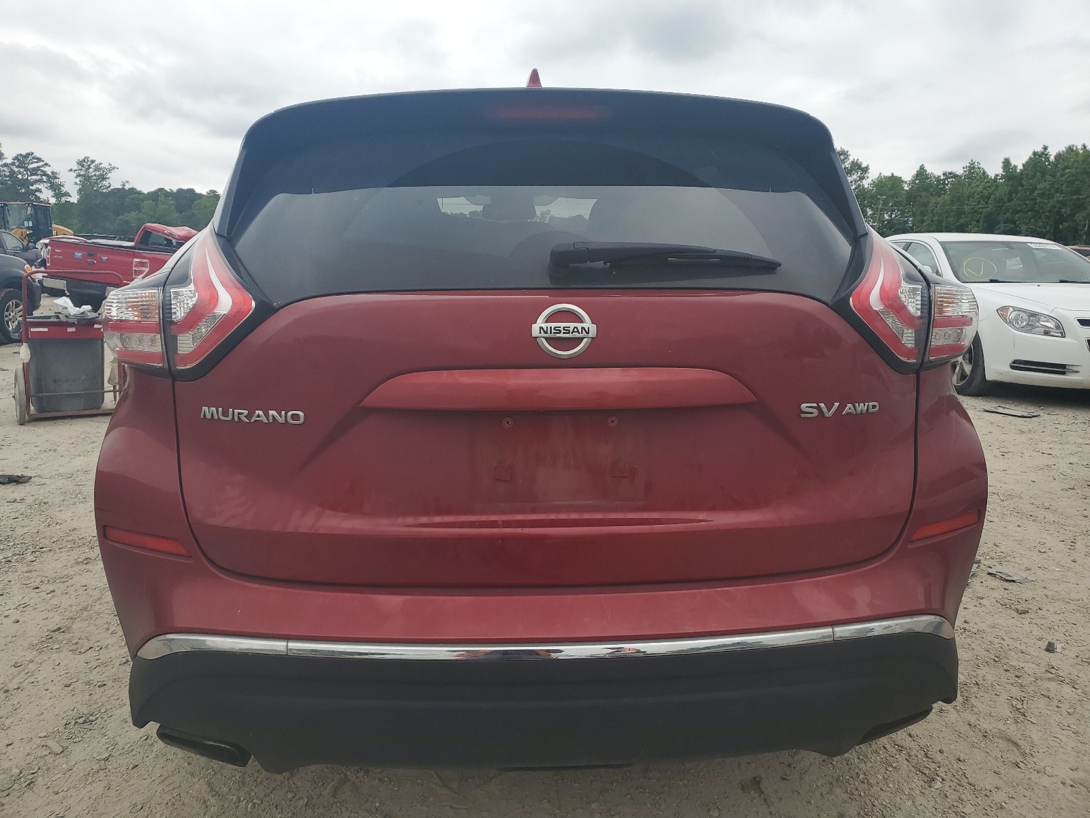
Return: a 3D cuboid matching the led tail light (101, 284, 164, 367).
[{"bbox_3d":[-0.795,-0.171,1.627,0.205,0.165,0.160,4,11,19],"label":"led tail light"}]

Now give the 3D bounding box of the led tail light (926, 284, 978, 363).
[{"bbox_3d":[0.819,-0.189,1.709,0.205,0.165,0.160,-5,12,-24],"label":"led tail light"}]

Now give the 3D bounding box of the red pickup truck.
[{"bbox_3d":[-7.195,-2.846,16.837,2.020,1.920,5.900,6,10,10],"label":"red pickup truck"}]

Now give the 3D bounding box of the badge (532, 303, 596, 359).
[{"bbox_3d":[0.033,-0.132,1.388,0.110,0.096,0.016,-1,-3,-3],"label":"badge"}]

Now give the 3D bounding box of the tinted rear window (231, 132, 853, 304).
[{"bbox_3d":[0.013,-0.372,1.597,1.210,0.130,0.470,-1,55,-3],"label":"tinted rear window"}]

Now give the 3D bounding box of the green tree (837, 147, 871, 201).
[{"bbox_3d":[33.178,-21.959,89.079,6.500,13.000,6.500,0,11,0],"label":"green tree"}]

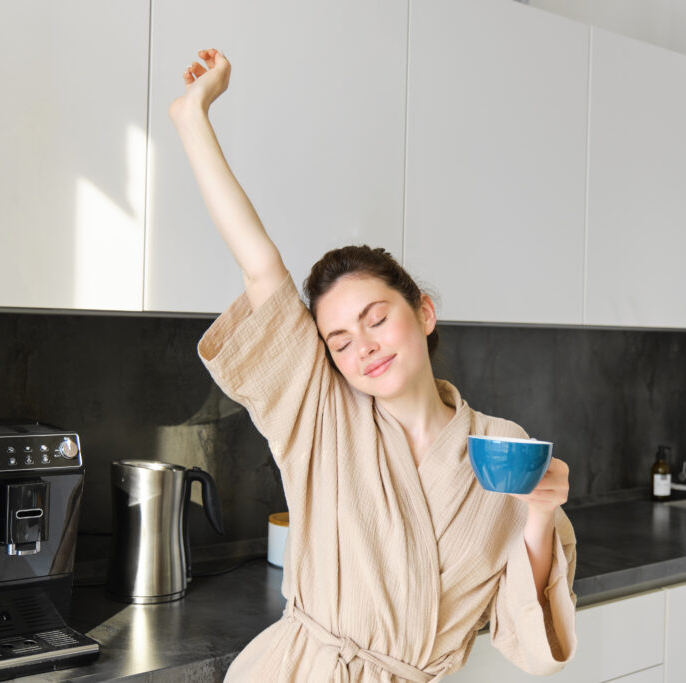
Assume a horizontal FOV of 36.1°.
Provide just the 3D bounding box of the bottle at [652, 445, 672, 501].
[{"bbox_3d":[0.990,0.407,3.259,0.059,0.170,0.062,1,1,-41],"label":"bottle"}]

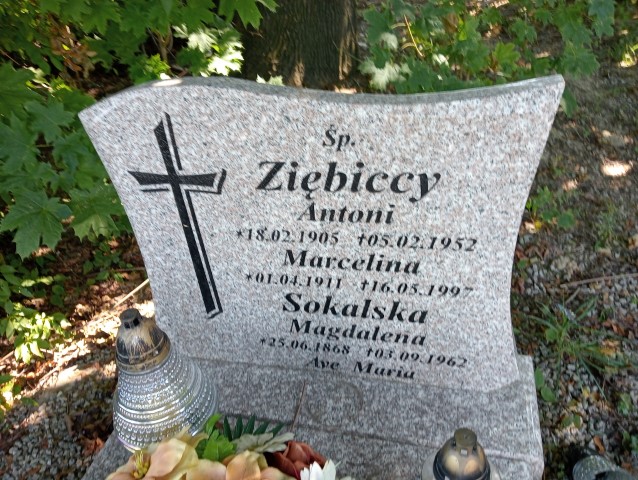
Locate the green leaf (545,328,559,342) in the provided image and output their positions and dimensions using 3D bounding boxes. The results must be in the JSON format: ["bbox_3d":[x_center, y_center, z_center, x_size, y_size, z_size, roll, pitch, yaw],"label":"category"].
[{"bbox_3d":[0.599,0.246,1.330,0.037,0.020,0.040,-7,29,0],"label":"green leaf"}]

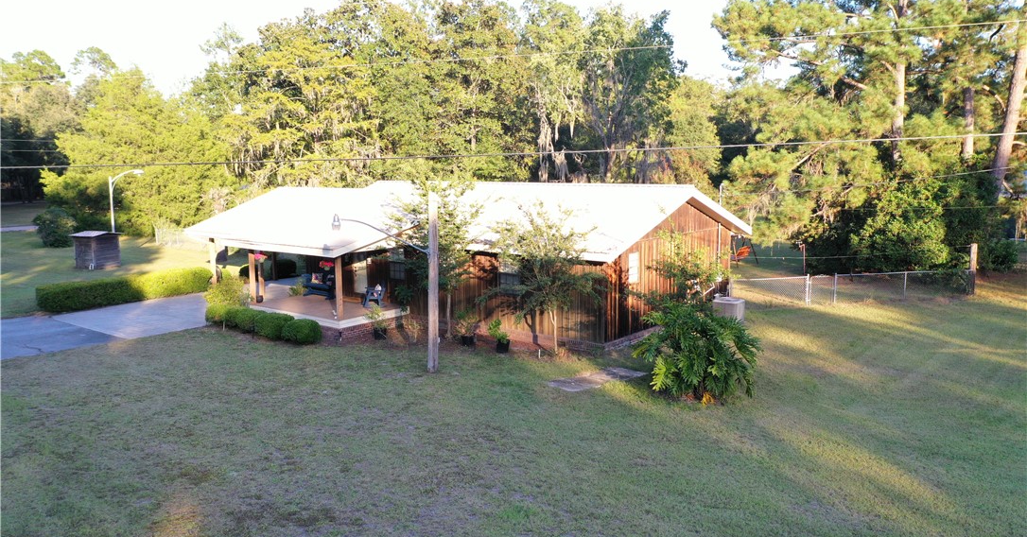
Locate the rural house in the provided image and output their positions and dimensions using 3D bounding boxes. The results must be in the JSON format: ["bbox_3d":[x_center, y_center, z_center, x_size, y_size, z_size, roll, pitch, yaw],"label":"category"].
[{"bbox_3d":[-3.658,-1.057,32.382,22.269,4.793,13.268,6,10,38],"label":"rural house"}]

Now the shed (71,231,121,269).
[{"bbox_3d":[-22.823,-1.057,43.831,2.050,1.980,1.800,4,9,30],"label":"shed"}]

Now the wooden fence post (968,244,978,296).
[{"bbox_3d":[19.526,0.026,33.765,0.260,2.220,0.260,6,10,38],"label":"wooden fence post"}]

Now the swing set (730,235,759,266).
[{"bbox_3d":[12.082,-1.120,43.178,1.400,1.900,2.300,6,10,38],"label":"swing set"}]

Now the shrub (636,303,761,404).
[{"bbox_3d":[4.423,1.939,19.135,2.900,2.270,2.750,1,8,13],"label":"shrub"}]

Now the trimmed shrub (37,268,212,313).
[{"bbox_3d":[-16.047,0.866,33.201,1.261,0.900,6.609,6,10,38],"label":"trimmed shrub"}]

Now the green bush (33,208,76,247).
[{"bbox_3d":[-32.200,-2.921,55.875,2.700,2.600,2.700,-5,9,-30],"label":"green bush"}]

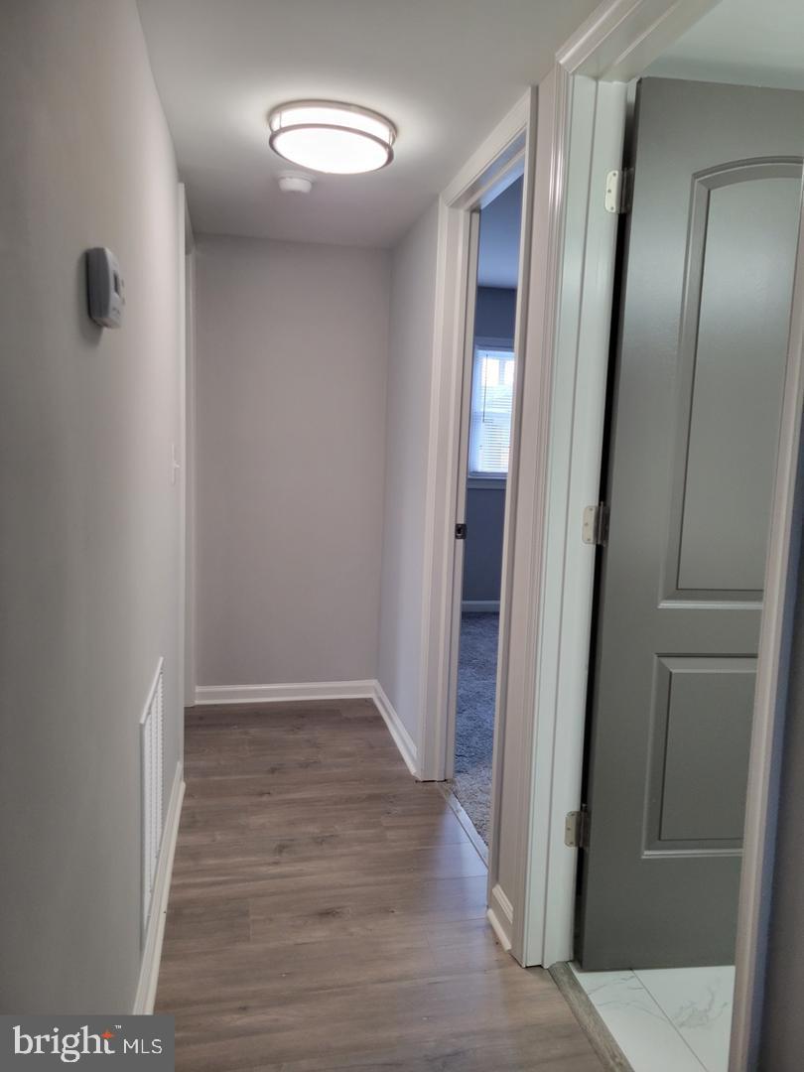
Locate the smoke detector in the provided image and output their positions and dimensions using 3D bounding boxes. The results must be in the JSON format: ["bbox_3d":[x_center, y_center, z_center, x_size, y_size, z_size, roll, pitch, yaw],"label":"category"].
[{"bbox_3d":[-0.351,-1.177,2.682,0.128,0.042,0.128,0,7,-11],"label":"smoke detector"}]

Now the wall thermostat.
[{"bbox_3d":[-0.421,-0.347,1.143,0.032,0.096,0.122,0,7,-11],"label":"wall thermostat"}]

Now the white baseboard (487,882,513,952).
[{"bbox_3d":[0.266,1.000,2.128,0.023,0.092,0.168,0,7,-11],"label":"white baseboard"}]

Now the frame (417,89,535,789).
[{"bbox_3d":[0.253,-0.081,2.515,0.138,2.135,0.860,0,7,-11],"label":"frame"}]

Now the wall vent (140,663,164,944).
[{"bbox_3d":[-0.608,0.621,1.974,0.013,0.513,0.510,0,7,-11],"label":"wall vent"}]

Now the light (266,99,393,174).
[{"bbox_3d":[-0.192,-1.095,2.228,0.356,0.078,0.356,0,7,-11],"label":"light"}]

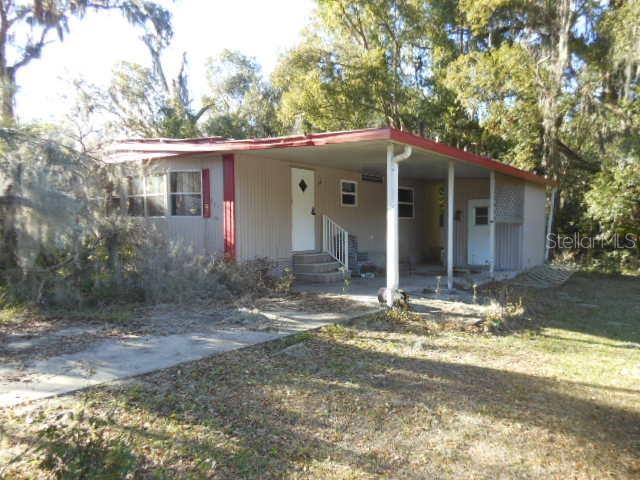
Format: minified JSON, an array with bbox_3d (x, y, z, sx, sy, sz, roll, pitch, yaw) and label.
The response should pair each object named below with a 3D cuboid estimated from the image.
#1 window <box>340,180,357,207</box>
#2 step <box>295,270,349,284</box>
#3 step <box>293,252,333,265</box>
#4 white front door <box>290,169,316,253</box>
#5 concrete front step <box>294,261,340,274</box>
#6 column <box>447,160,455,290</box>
[{"bbox_3d":[0.814,-1.247,12.629,0.070,0.700,0.770,2,2,40],"label":"window"},{"bbox_3d":[0.017,0.843,11.013,0.930,0.195,1.040,2,2,40],"label":"step"},{"bbox_3d":[-0.182,0.430,11.167,0.440,0.200,1.040,2,2,40],"label":"step"},{"bbox_3d":[-0.394,-0.724,11.204,0.070,1.945,0.860,2,2,40],"label":"white front door"},{"bbox_3d":[-0.082,0.643,11.090,0.680,0.200,1.040,2,2,40],"label":"concrete front step"},{"bbox_3d":[2.617,-0.284,9.216,0.090,2.550,0.090,2,2,40],"label":"column"}]

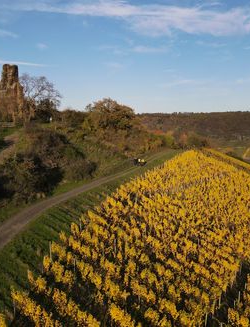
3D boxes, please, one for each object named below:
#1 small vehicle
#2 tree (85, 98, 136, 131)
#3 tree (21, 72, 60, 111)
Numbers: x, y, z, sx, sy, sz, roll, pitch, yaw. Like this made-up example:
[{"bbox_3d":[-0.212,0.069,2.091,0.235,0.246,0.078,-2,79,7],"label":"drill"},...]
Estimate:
[{"bbox_3d":[3.640,-0.230,71.000,1.700,1.600,3.300,3,9,20],"label":"small vehicle"},{"bbox_3d":[-4.220,-13.970,88.000,14.000,10.000,12.500,0,9,0],"label":"tree"},{"bbox_3d":[-26.150,-21.230,93.000,12.600,13.500,11.500,-3,9,-16],"label":"tree"}]

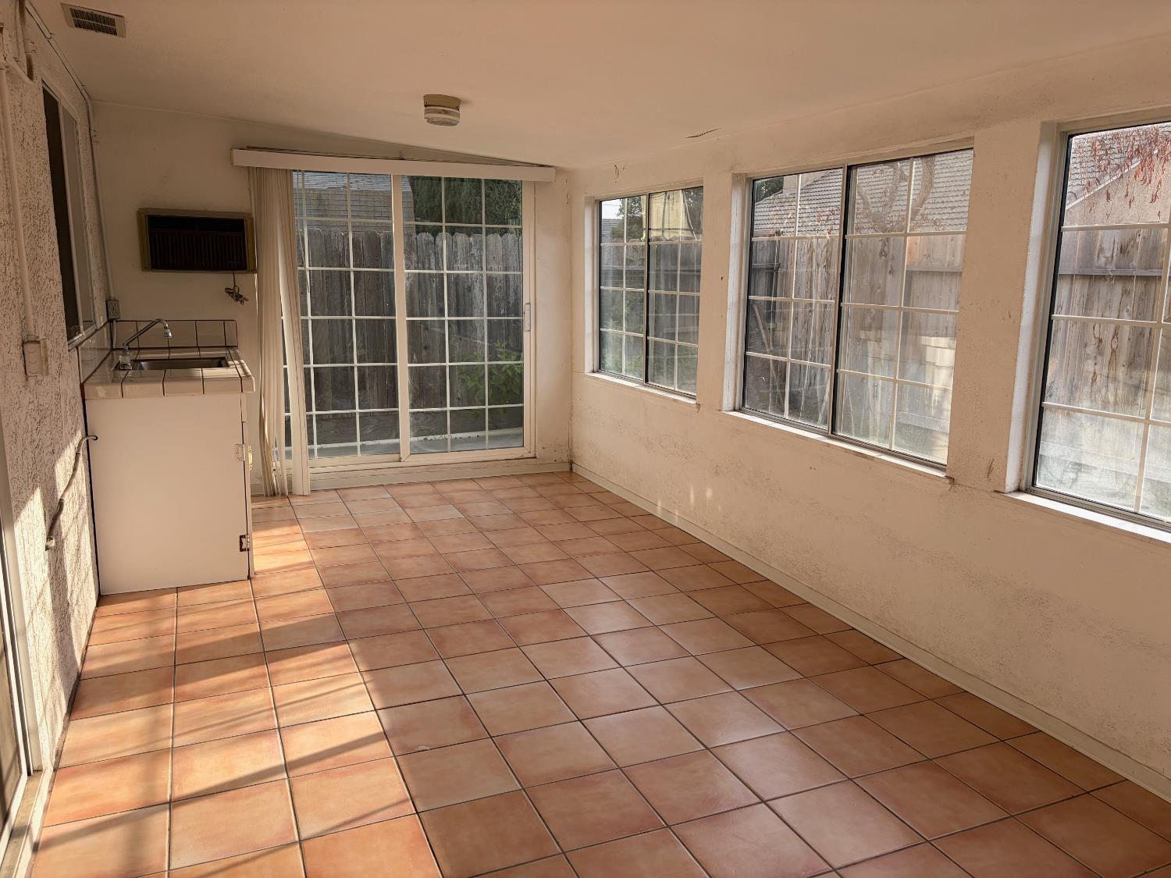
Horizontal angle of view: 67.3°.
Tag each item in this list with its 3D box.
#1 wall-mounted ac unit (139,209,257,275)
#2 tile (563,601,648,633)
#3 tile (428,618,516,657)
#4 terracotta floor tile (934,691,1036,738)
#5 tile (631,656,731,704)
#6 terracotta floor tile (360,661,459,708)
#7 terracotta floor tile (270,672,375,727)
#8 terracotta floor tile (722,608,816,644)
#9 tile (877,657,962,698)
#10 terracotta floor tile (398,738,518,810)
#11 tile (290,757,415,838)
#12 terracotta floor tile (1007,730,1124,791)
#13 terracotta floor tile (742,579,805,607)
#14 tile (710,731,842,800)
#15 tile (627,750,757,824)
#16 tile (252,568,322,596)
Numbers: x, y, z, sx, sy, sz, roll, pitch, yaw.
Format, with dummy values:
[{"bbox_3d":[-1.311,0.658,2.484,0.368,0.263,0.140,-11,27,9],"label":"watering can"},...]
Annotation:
[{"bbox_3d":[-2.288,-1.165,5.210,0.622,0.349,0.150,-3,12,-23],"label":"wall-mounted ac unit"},{"bbox_3d":[0.094,0.769,3.767,0.299,0.010,0.299,-3,12,-23],"label":"tile"},{"bbox_3d":[-0.465,0.803,3.525,0.299,0.010,0.299,-3,12,-23],"label":"tile"},{"bbox_3d":[1.354,0.947,3.003,0.150,0.012,0.294,-3,12,-23],"label":"terracotta floor tile"},{"bbox_3d":[0.340,0.883,3.219,0.294,0.012,0.294,-3,12,-23],"label":"tile"},{"bbox_3d":[-0.618,0.872,3.117,0.298,0.010,0.298,-3,12,-23],"label":"terracotta floor tile"},{"bbox_3d":[-0.896,0.889,2.997,0.298,0.010,0.298,-3,12,-23],"label":"terracotta floor tile"},{"bbox_3d":[0.771,0.791,3.716,0.298,0.012,0.298,-3,12,-23],"label":"terracotta floor tile"},{"bbox_3d":[1.232,0.892,3.277,0.150,0.012,0.294,-3,12,-23],"label":"tile"},{"bbox_3d":[-0.377,0.988,2.583,0.294,0.012,0.294,-3,12,-23],"label":"terracotta floor tile"},{"bbox_3d":[-0.657,1.005,2.463,0.294,0.012,0.294,-3,12,-23],"label":"tile"},{"bbox_3d":[1.480,1.000,2.733,0.160,0.010,0.299,-3,12,-23],"label":"terracotta floor tile"},{"bbox_3d":[0.880,0.718,4.108,0.177,0.010,0.298,-4,12,-23],"label":"terracotta floor tile"},{"bbox_3d":[0.584,0.996,2.677,0.300,0.011,0.300,-3,12,-23],"label":"tile"},{"bbox_3d":[0.304,1.009,2.553,0.298,0.010,0.298,-4,12,-23],"label":"tile"},{"bbox_3d":[-1.381,0.668,4.090,0.298,0.010,0.298,-3,12,-23],"label":"tile"}]

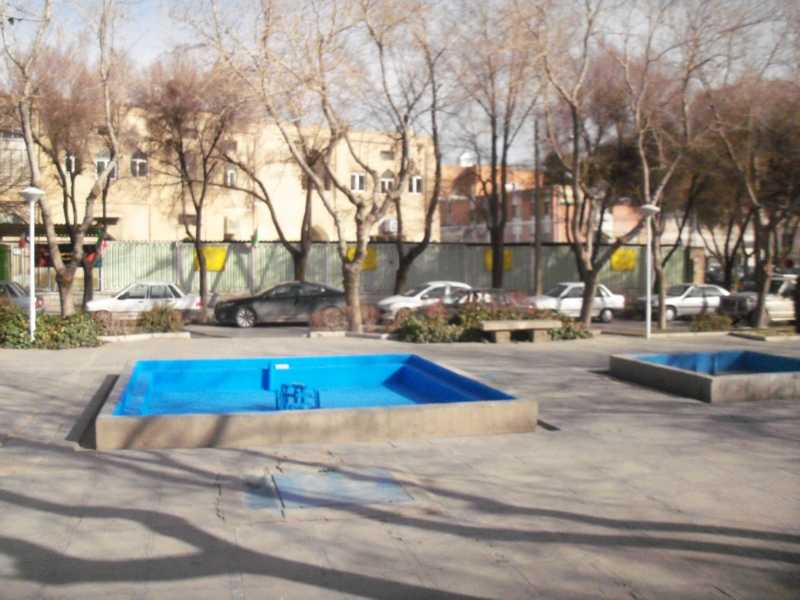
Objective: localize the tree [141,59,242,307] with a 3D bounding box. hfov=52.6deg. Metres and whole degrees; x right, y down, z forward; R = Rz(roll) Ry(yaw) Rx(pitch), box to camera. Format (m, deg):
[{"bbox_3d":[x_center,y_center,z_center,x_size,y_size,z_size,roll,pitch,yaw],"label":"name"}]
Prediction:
[{"bbox_3d":[-7.547,-4.051,29.000,3.500,9.200,3.400,0,3,-12],"label":"tree"}]

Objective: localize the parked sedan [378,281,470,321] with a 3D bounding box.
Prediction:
[{"bbox_3d":[1.335,0.119,28.800,3.900,1.430,1.660,0,3,-12],"label":"parked sedan"}]

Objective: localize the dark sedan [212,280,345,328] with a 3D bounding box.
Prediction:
[{"bbox_3d":[-3.702,0.151,26.642,4.700,1.460,1.820,0,3,-13],"label":"dark sedan"}]

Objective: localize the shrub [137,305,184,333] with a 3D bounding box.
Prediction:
[{"bbox_3d":[-5.300,0.416,17.900,1.080,0.660,1.000,0,3,-15],"label":"shrub"}]

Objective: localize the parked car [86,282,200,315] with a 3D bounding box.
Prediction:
[{"bbox_3d":[-9.130,0.120,29.100,3.970,1.450,1.620,0,3,-15],"label":"parked car"}]

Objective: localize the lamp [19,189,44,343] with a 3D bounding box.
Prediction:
[{"bbox_3d":[-7.780,-0.748,17.097,0.500,3.250,0.500,0,3,-15],"label":"lamp"}]

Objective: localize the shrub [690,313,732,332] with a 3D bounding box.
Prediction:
[{"bbox_3d":[8.479,0.599,22.232,0.950,0.550,0.800,0,3,-15],"label":"shrub"}]

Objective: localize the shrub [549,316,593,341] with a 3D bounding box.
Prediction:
[{"bbox_3d":[3.730,0.601,17.800,0.950,0.500,0.800,0,3,-15],"label":"shrub"}]

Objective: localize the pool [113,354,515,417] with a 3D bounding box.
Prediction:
[{"bbox_3d":[-1.160,1.103,9.378,3.900,0.420,3.900,0,3,-15],"label":"pool"}]

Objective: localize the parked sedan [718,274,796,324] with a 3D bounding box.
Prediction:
[{"bbox_3d":[13.200,0.000,27.300,4.400,1.650,1.660,0,3,-15],"label":"parked sedan"}]

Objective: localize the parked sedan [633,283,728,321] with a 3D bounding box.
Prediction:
[{"bbox_3d":[11.900,0.070,33.400,4.150,1.430,1.660,0,3,-15],"label":"parked sedan"}]

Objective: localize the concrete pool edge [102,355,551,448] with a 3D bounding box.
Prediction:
[{"bbox_3d":[-1.255,1.140,10.236,4.438,0.311,4.428,0,3,-15],"label":"concrete pool edge"}]

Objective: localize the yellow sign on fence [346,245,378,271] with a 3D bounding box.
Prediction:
[{"bbox_3d":[-1.688,-1.796,35.000,1.400,1.100,0.050,0,3,-12],"label":"yellow sign on fence"}]

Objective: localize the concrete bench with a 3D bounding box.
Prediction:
[{"bbox_3d":[2.473,0.669,16.815,1.700,0.430,0.450,0,3,-15],"label":"concrete bench"}]

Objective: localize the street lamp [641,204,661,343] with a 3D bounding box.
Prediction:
[{"bbox_3d":[6.062,-0.677,19.657,0.480,3.260,0.480,0,3,-15],"label":"street lamp"}]

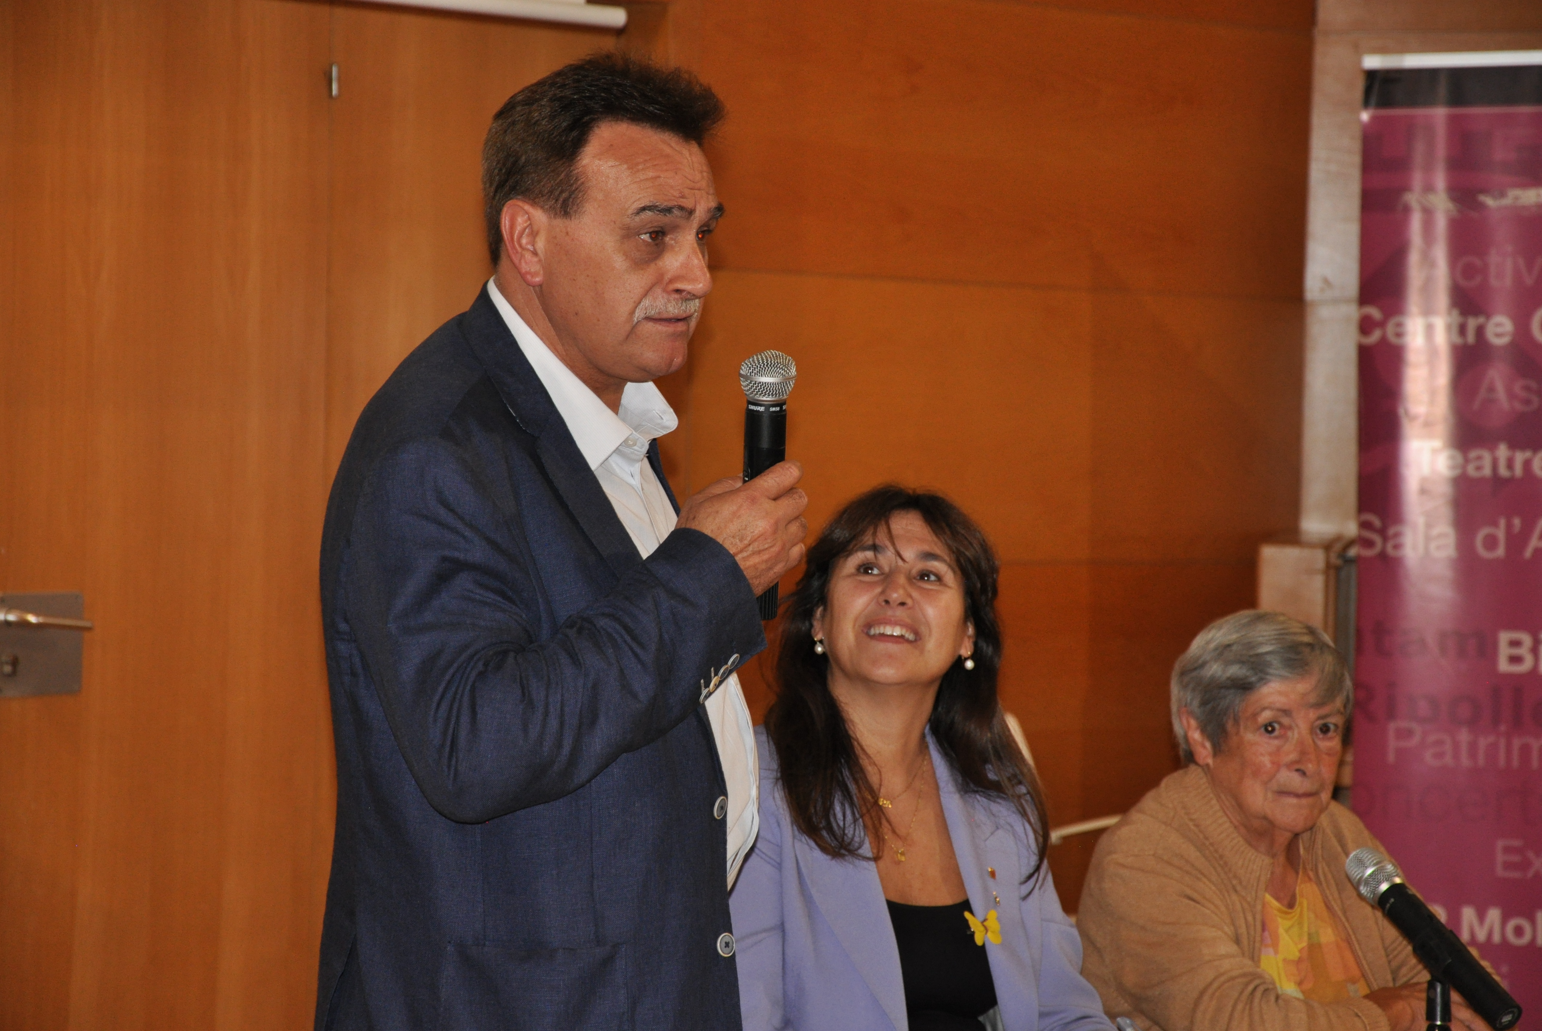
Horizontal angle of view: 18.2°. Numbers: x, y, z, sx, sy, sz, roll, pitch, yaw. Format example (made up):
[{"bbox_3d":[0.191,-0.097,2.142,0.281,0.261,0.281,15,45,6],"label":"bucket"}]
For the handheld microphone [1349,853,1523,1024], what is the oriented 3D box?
[{"bbox_3d":[0.677,0.432,4.950,0.049,0.049,0.255,2,36,-44],"label":"handheld microphone"}]

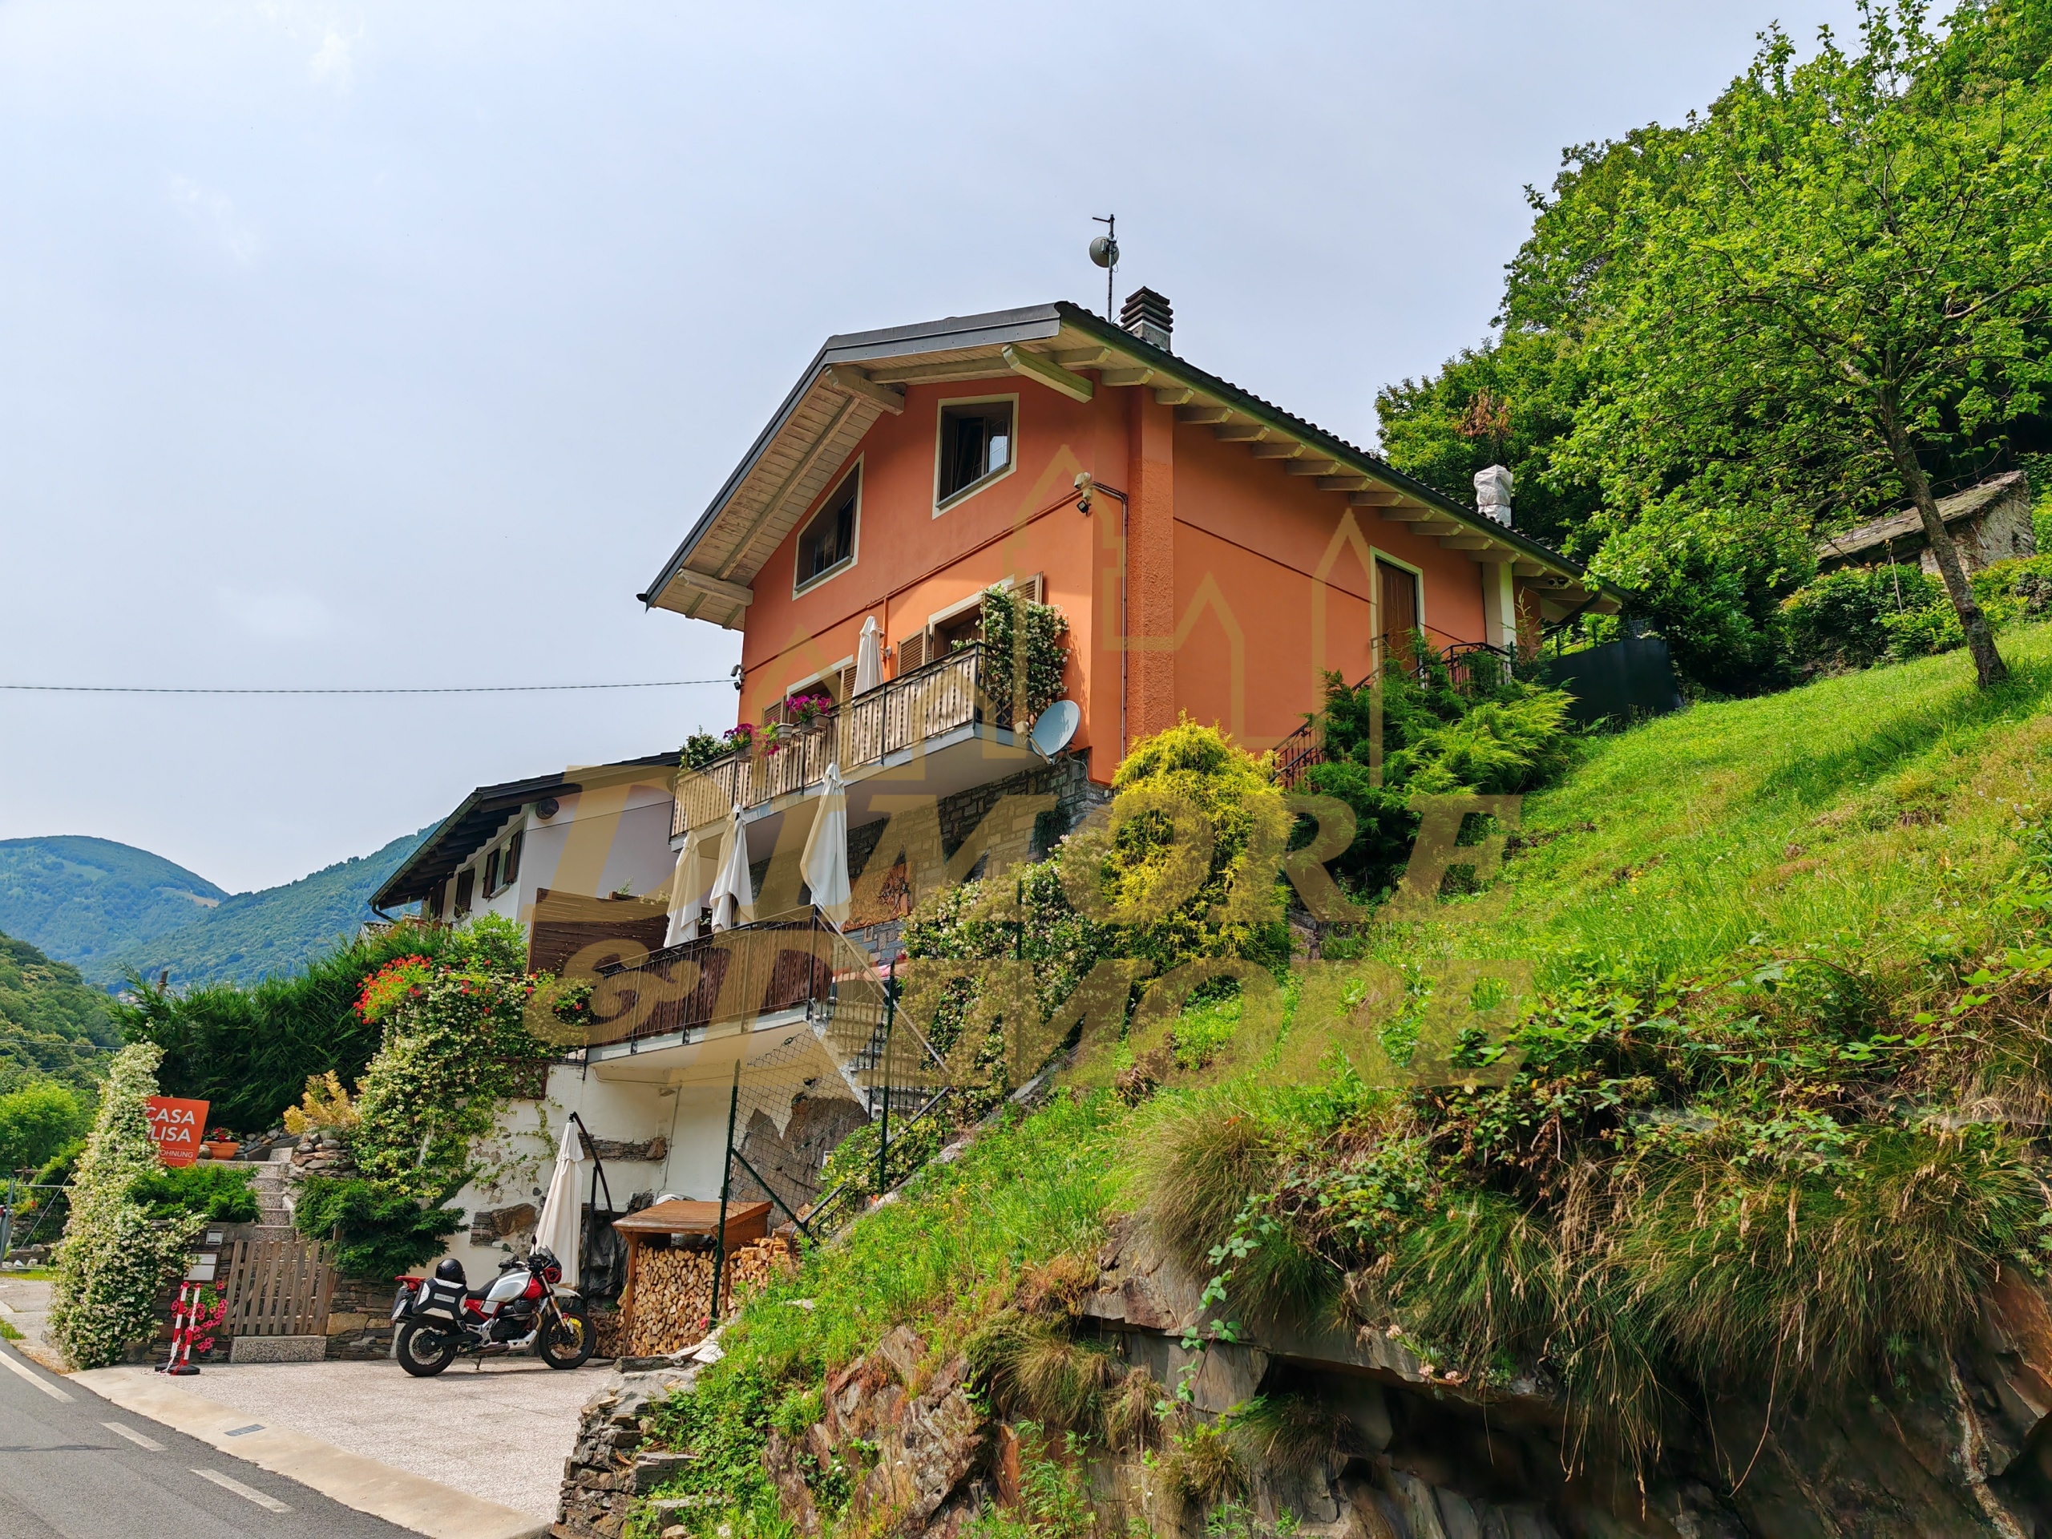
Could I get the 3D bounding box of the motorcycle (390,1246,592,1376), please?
[{"bbox_3d":[-5.817,6.002,17.803,2.220,1.330,0.950,15,-21,-37],"label":"motorcycle"}]

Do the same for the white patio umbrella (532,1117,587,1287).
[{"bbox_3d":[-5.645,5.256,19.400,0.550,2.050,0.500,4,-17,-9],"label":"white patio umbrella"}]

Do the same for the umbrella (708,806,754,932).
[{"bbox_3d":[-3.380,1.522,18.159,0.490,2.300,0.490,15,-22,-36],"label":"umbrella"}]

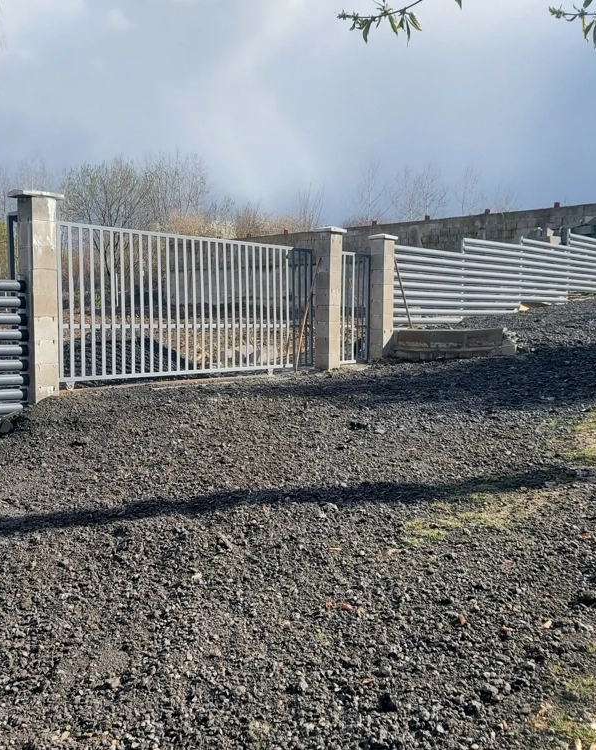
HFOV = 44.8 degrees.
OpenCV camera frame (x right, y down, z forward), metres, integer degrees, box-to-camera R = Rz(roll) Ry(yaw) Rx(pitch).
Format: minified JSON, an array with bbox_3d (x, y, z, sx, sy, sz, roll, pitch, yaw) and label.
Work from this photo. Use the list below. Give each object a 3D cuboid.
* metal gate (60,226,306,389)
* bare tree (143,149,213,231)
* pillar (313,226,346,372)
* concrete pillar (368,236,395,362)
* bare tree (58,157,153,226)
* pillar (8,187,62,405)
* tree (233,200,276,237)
[{"bbox_3d":[-1.164,-0.796,8.840,0.080,1.735,4.036,5,6,42],"label":"metal gate"},{"bbox_3d":[-5.537,-7.089,33.253,3.280,6.358,3.280,1,5,0],"label":"bare tree"},{"bbox_3d":[0.442,-1.054,10.227,0.330,1.973,0.330,5,6,42],"label":"pillar"},{"bbox_3d":[1.305,-1.186,11.184,0.330,1.889,0.330,5,6,42],"label":"concrete pillar"},{"bbox_3d":[-6.918,-5.350,26.201,3.213,5.049,3.213,1,5,0],"label":"bare tree"},{"bbox_3d":[-2.519,-0.729,7.036,0.360,2.004,0.360,5,6,42],"label":"pillar"},{"bbox_3d":[-2.007,-5.982,33.159,1.950,3.996,1.950,1,5,0],"label":"tree"}]

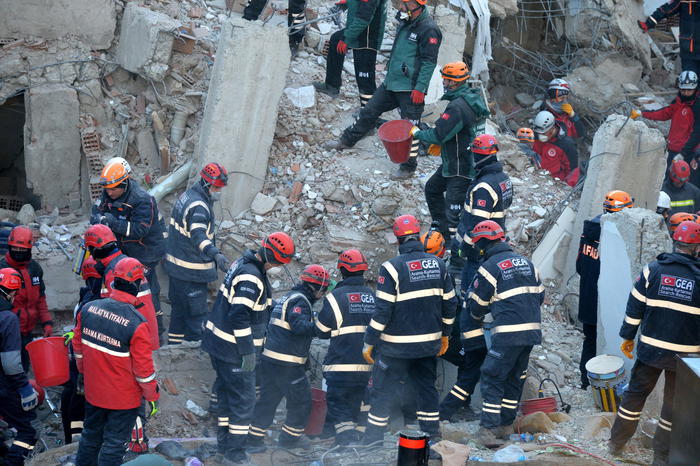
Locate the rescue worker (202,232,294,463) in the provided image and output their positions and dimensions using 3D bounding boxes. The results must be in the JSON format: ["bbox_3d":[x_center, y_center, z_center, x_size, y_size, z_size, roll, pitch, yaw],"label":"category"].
[{"bbox_3d":[-0.791,0.901,30.600,0.650,1.760,0.540,-5,16,-17],"label":"rescue worker"}]

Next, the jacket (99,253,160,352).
[{"bbox_3d":[-1.869,0.570,32.800,0.420,0.830,0.580,9,14,41],"label":"jacket"}]

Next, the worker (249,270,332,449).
[{"bbox_3d":[-0.482,0.985,31.000,0.680,1.500,0.580,-5,12,-25],"label":"worker"}]

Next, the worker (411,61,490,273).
[{"bbox_3d":[0.928,-0.651,35.900,0.720,1.830,0.620,3,11,15],"label":"worker"}]

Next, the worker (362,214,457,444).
[{"bbox_3d":[0.476,0.772,31.100,0.740,1.840,0.520,-4,11,-20],"label":"worker"}]

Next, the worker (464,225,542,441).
[{"bbox_3d":[1.244,0.796,31.100,0.620,1.740,0.550,-10,18,-32],"label":"worker"}]

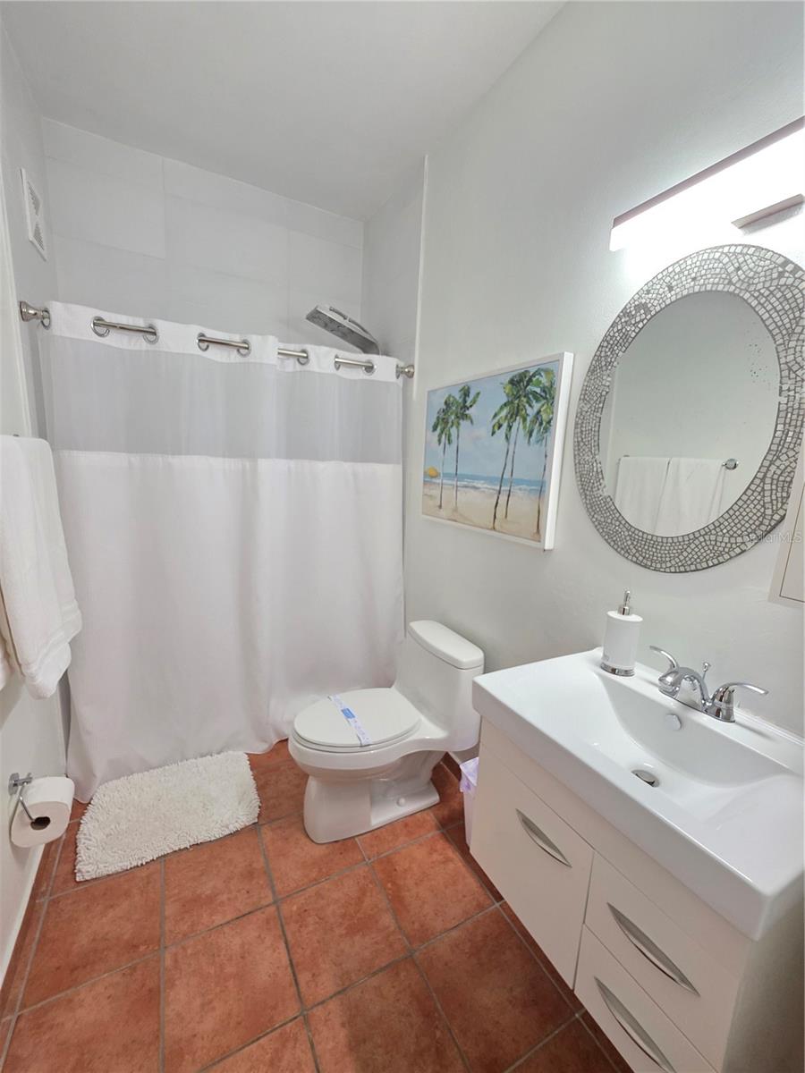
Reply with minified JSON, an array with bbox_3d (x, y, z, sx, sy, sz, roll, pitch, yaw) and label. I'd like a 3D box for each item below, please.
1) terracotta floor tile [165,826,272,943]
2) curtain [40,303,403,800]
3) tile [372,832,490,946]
[{"bbox_3d":[-0.614,1.149,1.350,0.302,0.010,0.302,-1,9,-29],"label":"terracotta floor tile"},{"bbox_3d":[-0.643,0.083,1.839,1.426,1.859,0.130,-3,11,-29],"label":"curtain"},{"bbox_3d":[0.085,1.184,1.383,0.302,0.010,0.302,-1,9,-29],"label":"tile"}]

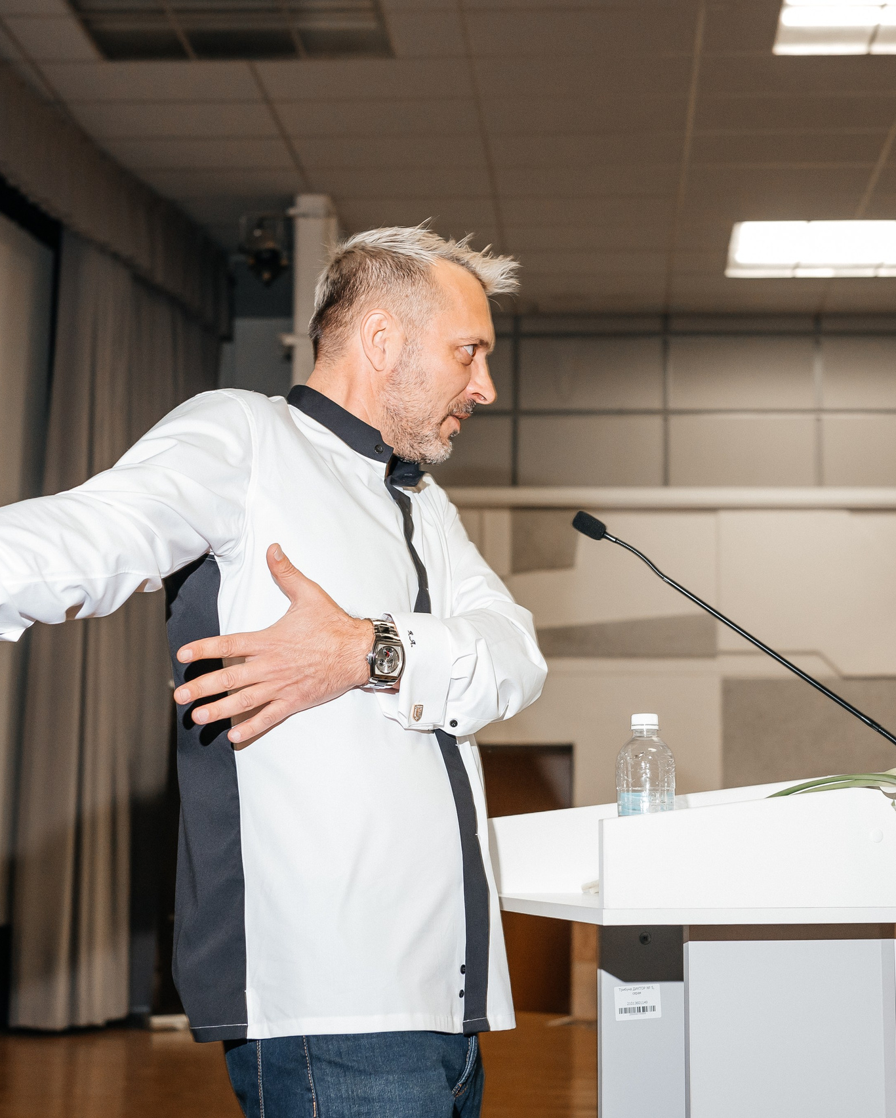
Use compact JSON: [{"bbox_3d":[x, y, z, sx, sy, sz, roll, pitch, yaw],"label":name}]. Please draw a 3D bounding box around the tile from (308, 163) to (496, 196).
[{"bbox_3d":[-0.302,-2.426,12.038,1.200,0.020,0.600,0,-7,5],"label":"tile"}]

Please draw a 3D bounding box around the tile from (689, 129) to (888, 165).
[{"bbox_3d":[2.039,-2.483,11.251,1.200,0.020,0.600,0,-7,5],"label":"tile"}]

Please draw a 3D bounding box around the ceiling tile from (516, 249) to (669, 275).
[{"bbox_3d":[1.042,-2.185,13.677,1.200,0.020,0.600,0,-7,5],"label":"ceiling tile"}]

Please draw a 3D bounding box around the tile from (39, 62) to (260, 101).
[{"bbox_3d":[-1.646,-2.667,10.399,1.200,0.020,0.600,0,-7,5],"label":"tile"}]

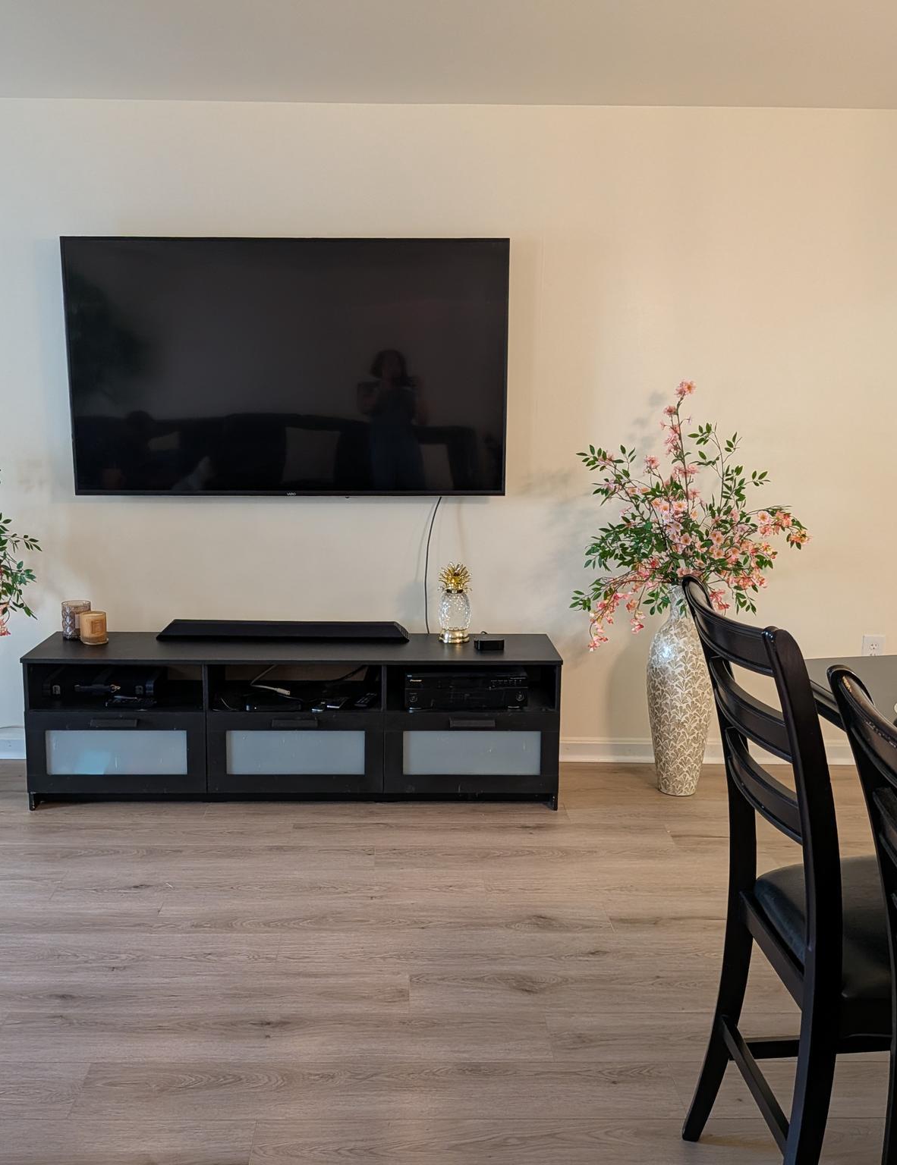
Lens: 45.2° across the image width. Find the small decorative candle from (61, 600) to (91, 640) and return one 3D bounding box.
[{"bbox_3d":[-1.343,0.138,3.869,0.095,0.122,0.095,1,9,0],"label":"small decorative candle"}]

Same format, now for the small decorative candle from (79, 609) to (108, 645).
[{"bbox_3d":[-1.252,0.160,3.791,0.095,0.105,0.095,1,9,0],"label":"small decorative candle"}]

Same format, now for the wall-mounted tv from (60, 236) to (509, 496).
[{"bbox_3d":[-0.568,-0.767,3.884,1.565,0.905,0.075,0,11,-2],"label":"wall-mounted tv"}]

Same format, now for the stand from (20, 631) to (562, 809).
[{"bbox_3d":[-0.525,0.483,3.827,1.800,0.530,0.410,0,9,-2],"label":"stand"}]

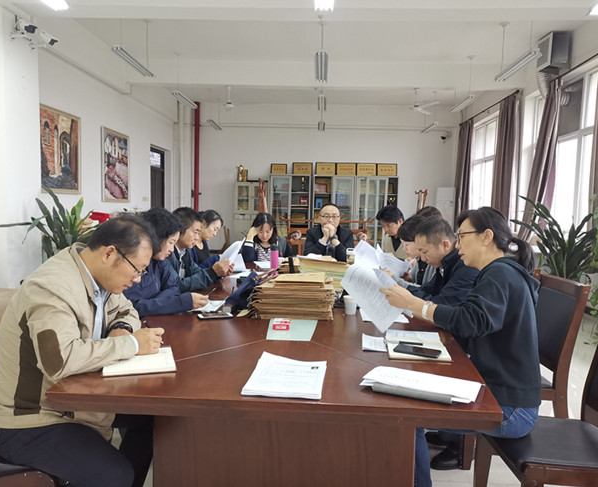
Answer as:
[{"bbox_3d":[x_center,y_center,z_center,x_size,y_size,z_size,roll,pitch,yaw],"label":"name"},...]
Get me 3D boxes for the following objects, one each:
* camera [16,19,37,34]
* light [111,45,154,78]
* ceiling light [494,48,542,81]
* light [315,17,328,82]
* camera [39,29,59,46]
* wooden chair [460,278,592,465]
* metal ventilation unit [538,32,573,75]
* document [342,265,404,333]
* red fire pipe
[{"bbox_3d":[-2.781,-2.223,5.191,0.260,0.120,0.120,30,20,35],"label":"camera"},{"bbox_3d":[-2.069,-2.276,6.337,0.140,0.080,1.230,2,4,3],"label":"light"},{"bbox_3d":[2.645,-2.136,6.166,0.155,0.080,1.240,1,4,3],"label":"ceiling light"},{"bbox_3d":[0.290,-2.488,6.250,0.140,0.680,1.230,2,4,3],"label":"light"},{"bbox_3d":[-2.564,-2.104,5.188,0.220,0.100,0.090,30,8,6],"label":"camera"},{"bbox_3d":[1.083,0.633,2.584,0.540,0.940,0.490,2,4,5],"label":"wooden chair"},{"bbox_3d":[3.434,-2.524,6.782,0.270,0.490,0.410,2,4,3],"label":"metal ventilation unit"},{"bbox_3d":[0.291,0.205,1.928,0.270,0.050,0.205,45,37,12],"label":"document"},{"bbox_3d":[-2.363,-1.419,11.753,0.118,3.550,0.118,1,4,3],"label":"red fire pipe"}]

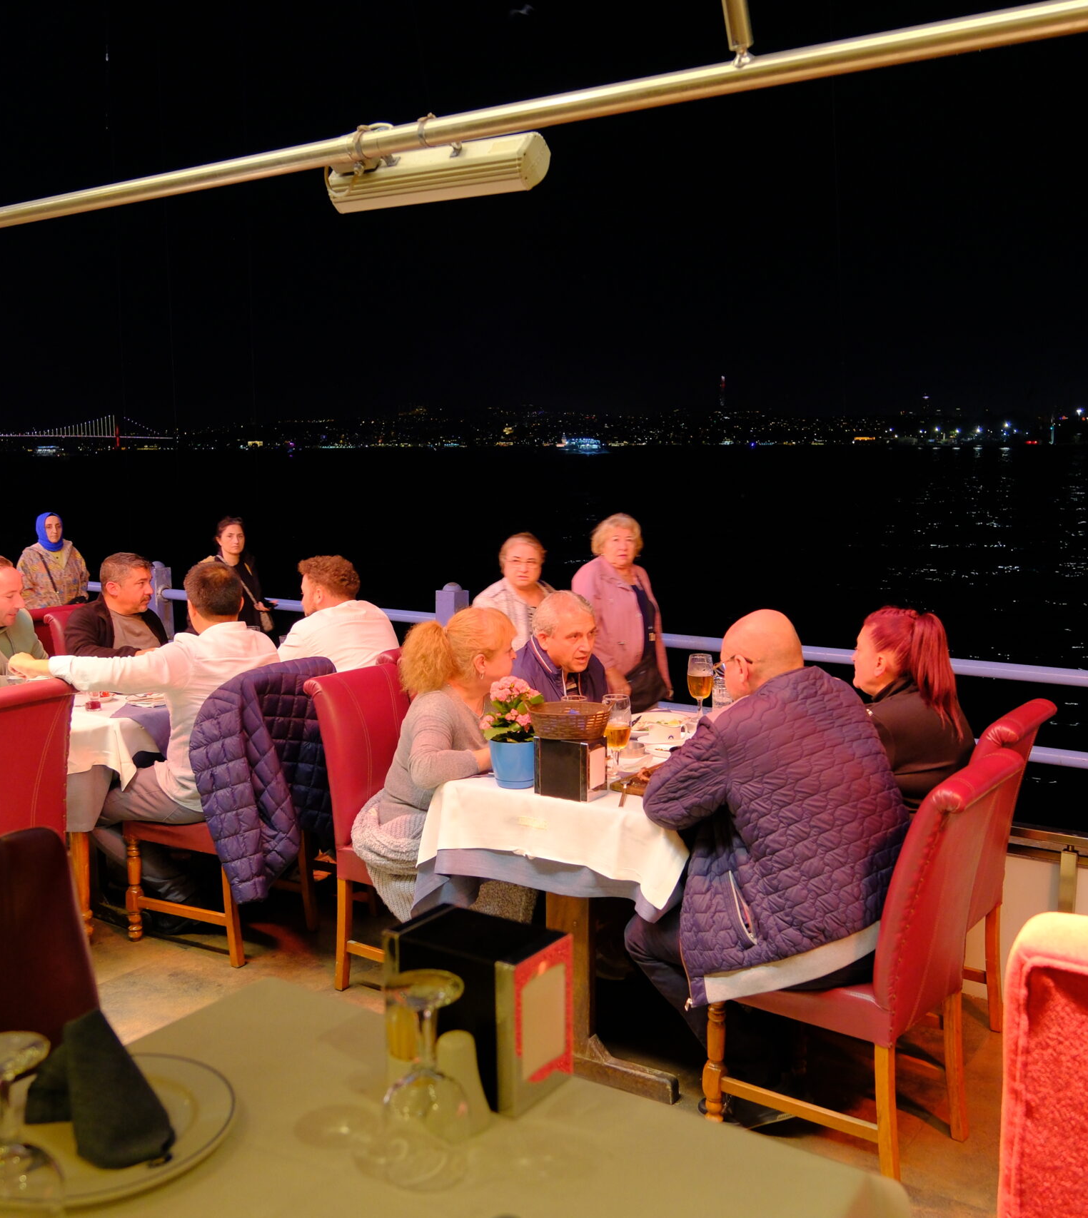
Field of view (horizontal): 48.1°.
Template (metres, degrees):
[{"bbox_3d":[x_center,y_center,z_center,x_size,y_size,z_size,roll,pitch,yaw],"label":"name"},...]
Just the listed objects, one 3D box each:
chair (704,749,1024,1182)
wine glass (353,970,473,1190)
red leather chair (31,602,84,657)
[{"bbox_3d":[0.747,0.811,2.947,0.570,0.965,0.460,6,10,41],"label":"chair"},{"bbox_3d":[-0.108,0.421,1.102,0.079,0.164,0.079,4,9,30],"label":"wine glass"},{"bbox_3d":[-1.968,0.511,5.768,0.580,1.010,0.460,4,9,31],"label":"red leather chair"}]

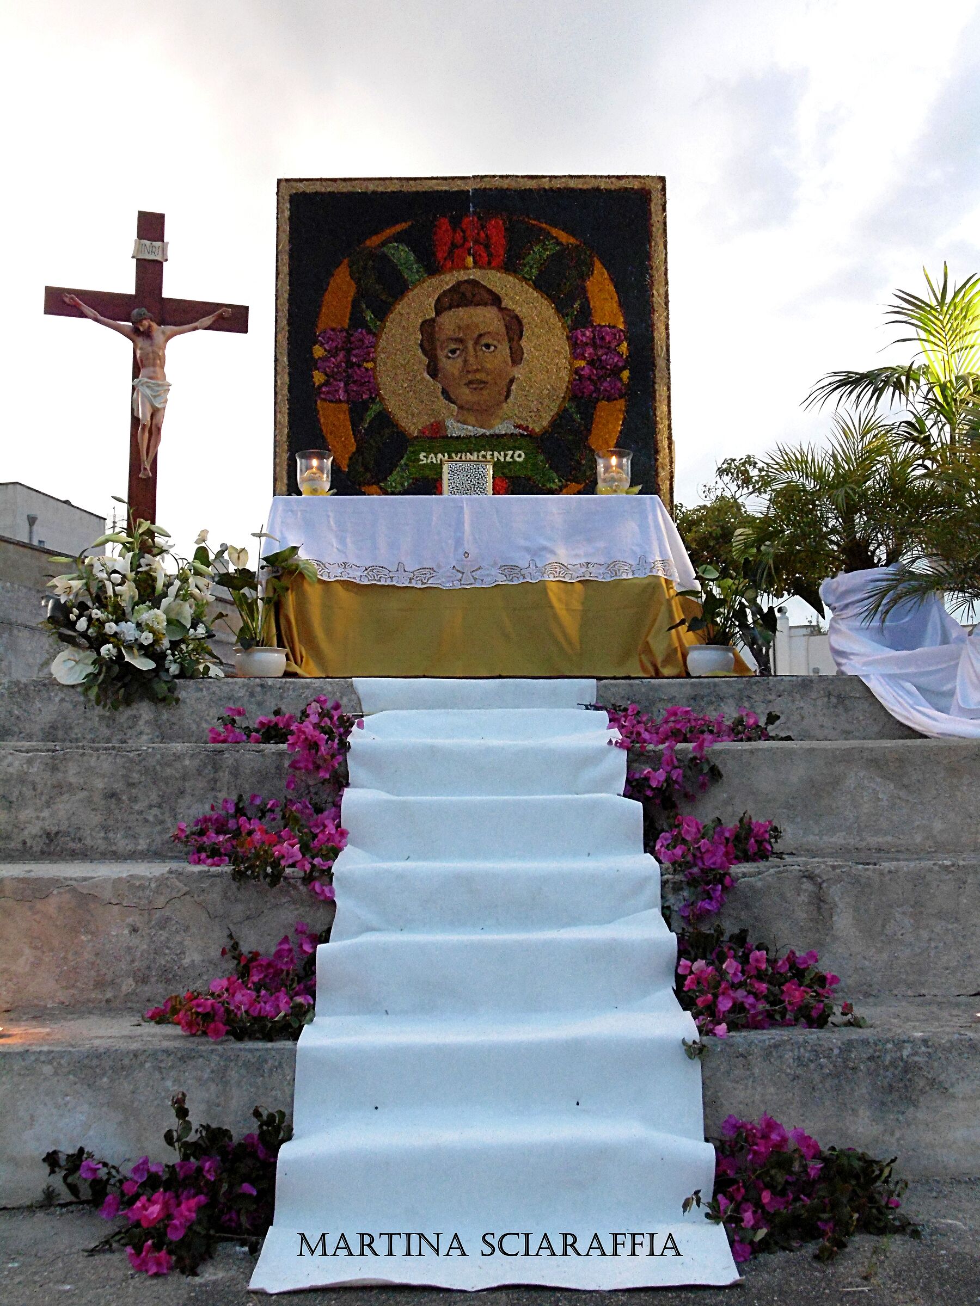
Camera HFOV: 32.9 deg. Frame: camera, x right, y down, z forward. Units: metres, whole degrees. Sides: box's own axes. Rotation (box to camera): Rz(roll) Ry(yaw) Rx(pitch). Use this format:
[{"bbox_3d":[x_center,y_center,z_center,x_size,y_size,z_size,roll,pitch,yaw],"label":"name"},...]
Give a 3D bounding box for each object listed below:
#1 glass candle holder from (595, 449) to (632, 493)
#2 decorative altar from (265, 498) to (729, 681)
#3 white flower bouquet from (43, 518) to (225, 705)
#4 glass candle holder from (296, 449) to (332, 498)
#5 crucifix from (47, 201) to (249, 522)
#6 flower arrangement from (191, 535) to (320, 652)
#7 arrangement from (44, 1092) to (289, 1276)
[{"bbox_3d":[0.561,-0.801,7.511,0.167,0.225,0.167,0,-6,-3],"label":"glass candle holder"},{"bbox_3d":[-0.030,-0.265,7.610,1.850,0.795,0.780,0,-6,-3],"label":"decorative altar"},{"bbox_3d":[-1.500,-0.189,7.022,0.750,0.848,0.580,0,-6,-8],"label":"white flower bouquet"},{"bbox_3d":[-0.790,-0.793,7.491,0.167,0.227,0.167,0,-6,-3],"label":"glass candle holder"},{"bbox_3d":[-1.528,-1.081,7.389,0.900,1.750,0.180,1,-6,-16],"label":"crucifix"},{"bbox_3d":[-1.007,-0.256,7.138,0.520,0.562,0.460,0,-6,-6],"label":"flower arrangement"},{"bbox_3d":[-0.746,1.209,3.873,0.560,0.293,0.480,0,-6,-6],"label":"arrangement"}]

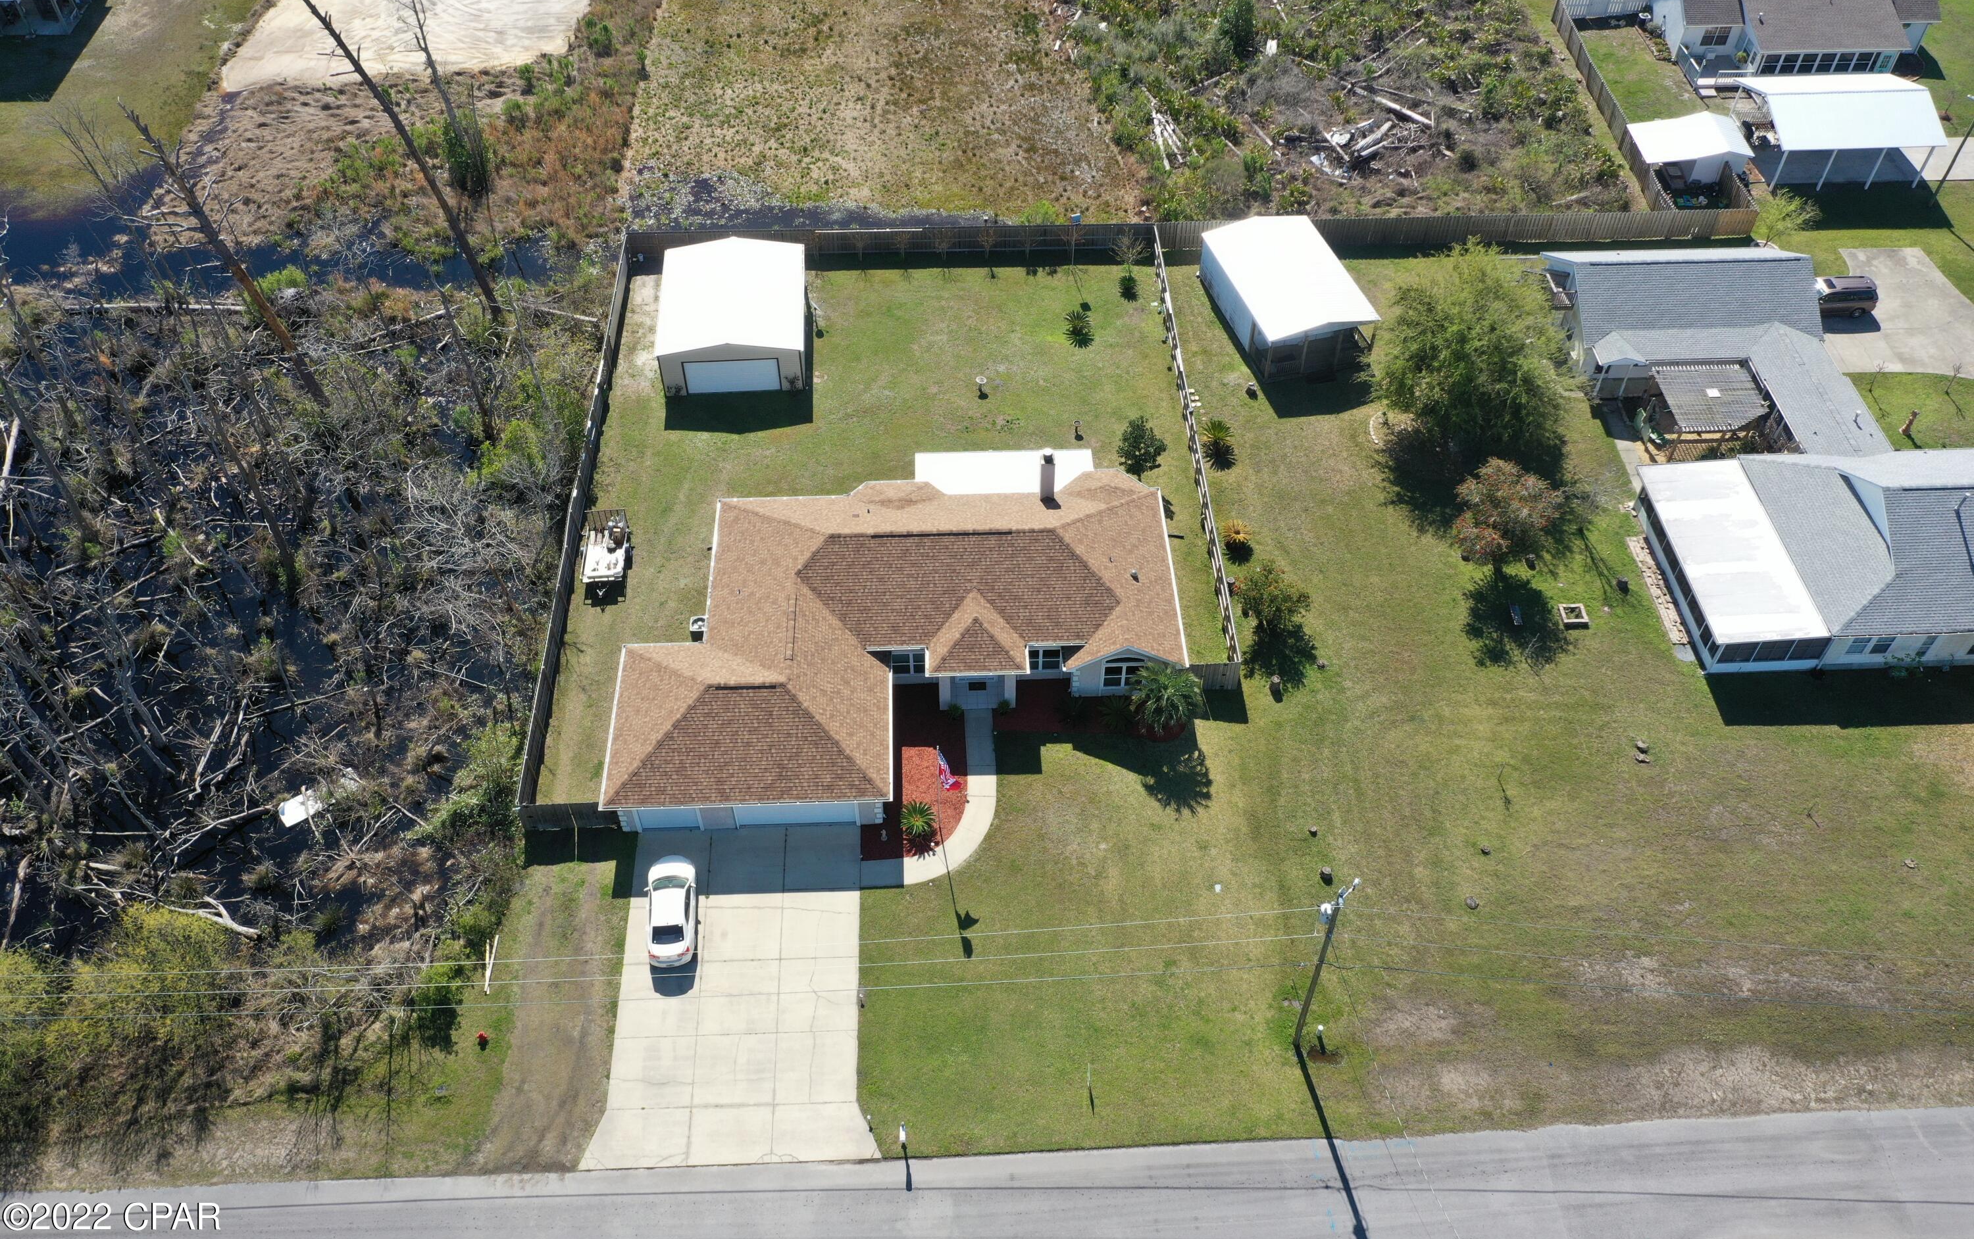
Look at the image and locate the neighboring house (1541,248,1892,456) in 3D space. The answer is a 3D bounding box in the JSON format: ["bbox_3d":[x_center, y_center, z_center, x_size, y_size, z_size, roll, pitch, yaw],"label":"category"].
[{"bbox_3d":[37.873,-14.288,80.782,12.800,4.750,17.300,-2,49,-2],"label":"neighboring house"}]

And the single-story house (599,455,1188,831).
[{"bbox_3d":[-3.626,-0.653,67.991,24.400,5.600,20.400,-2,49,-2],"label":"single-story house"}]

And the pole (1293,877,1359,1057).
[{"bbox_3d":[11.765,12.223,53.654,1.200,10.100,1.000,-2,49,-2],"label":"pole"}]

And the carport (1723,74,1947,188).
[{"bbox_3d":[53.082,-31.185,96.257,10.200,4.050,8.400,-2,49,-2],"label":"carport"}]

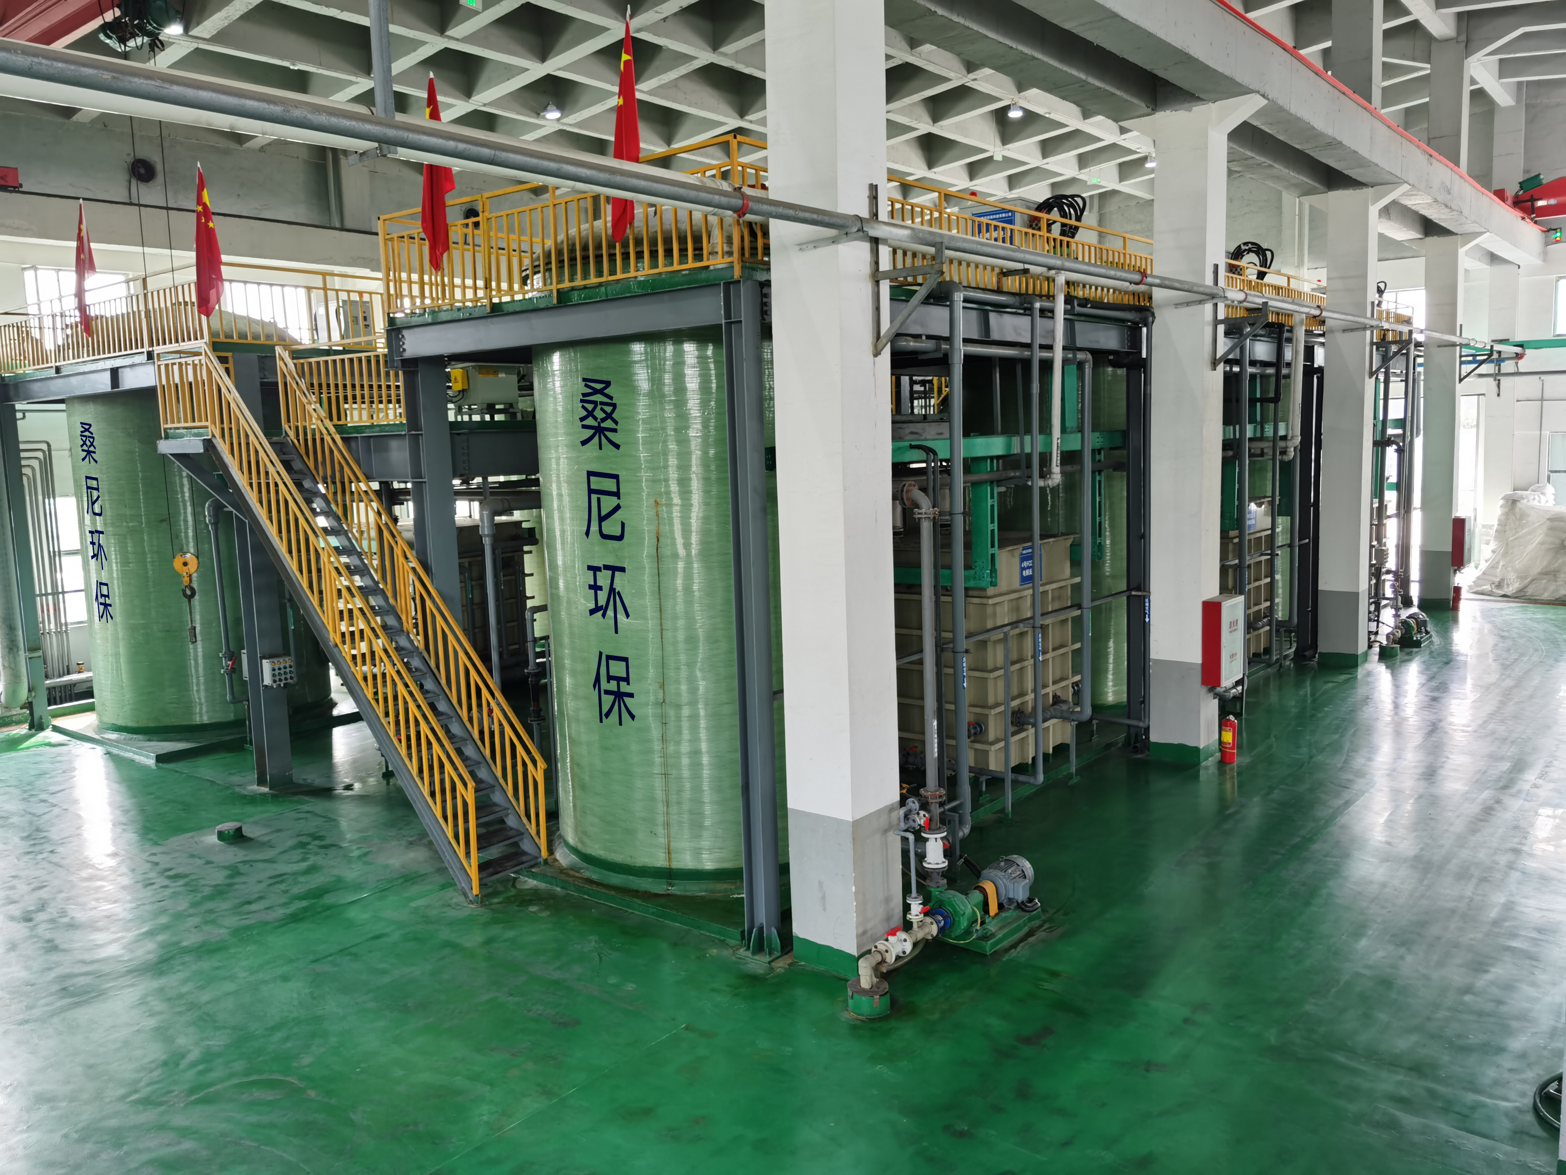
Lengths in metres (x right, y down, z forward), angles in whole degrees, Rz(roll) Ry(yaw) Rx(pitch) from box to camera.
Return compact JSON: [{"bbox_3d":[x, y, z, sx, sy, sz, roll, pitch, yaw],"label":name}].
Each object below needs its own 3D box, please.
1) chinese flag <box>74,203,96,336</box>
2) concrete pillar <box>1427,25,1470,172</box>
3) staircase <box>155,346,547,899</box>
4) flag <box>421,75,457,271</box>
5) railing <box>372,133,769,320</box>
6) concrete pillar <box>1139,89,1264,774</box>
[{"bbox_3d":[-9.050,-4.117,15.835,0.230,1.725,0.150,4,9,39],"label":"chinese flag"},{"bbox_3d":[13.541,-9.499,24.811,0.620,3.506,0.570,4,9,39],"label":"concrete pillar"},{"bbox_3d":[-4.596,0.036,12.567,5.340,5.195,0.891,4,9,39],"label":"staircase"},{"bbox_3d":[-3.106,-3.719,10.928,0.250,1.697,0.160,4,9,39],"label":"flag"},{"bbox_3d":[-1.952,-2.928,10.450,4.493,0.979,0.463,4,9,39],"label":"railing"},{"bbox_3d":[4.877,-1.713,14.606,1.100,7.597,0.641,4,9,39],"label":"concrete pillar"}]

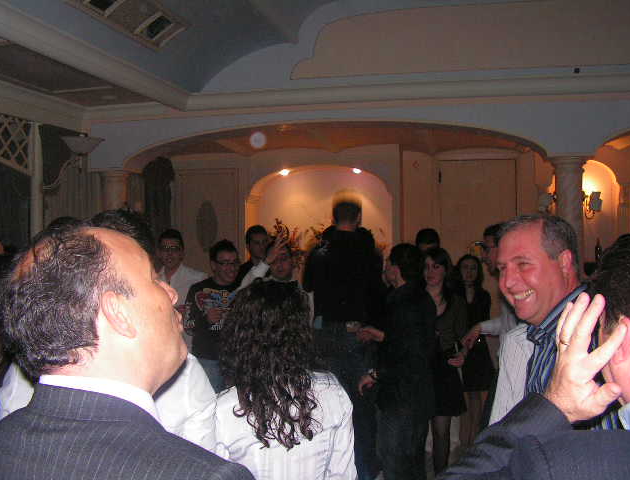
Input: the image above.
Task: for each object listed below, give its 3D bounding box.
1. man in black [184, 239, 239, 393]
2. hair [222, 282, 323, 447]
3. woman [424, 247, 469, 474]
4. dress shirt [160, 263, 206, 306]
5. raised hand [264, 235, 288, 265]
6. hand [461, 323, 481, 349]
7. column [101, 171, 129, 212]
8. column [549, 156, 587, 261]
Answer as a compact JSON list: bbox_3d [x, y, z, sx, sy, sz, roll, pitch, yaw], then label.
[{"bbox_3d":[-0.548,0.849,3.900,0.540,1.730,0.380,0,-2,-12],"label":"man in black"},{"bbox_3d":[-0.139,0.374,2.030,0.290,0.500,0.270,0,-2,3],"label":"hair"},{"bbox_3d":[0.893,0.880,4.700,0.460,1.690,0.330,-1,-2,11],"label":"woman"},{"bbox_3d":[-0.938,0.529,4.350,0.500,0.740,0.280,0,-2,-11],"label":"dress shirt"},{"bbox_3d":[-0.226,0.054,3.800,0.110,0.190,0.080,27,-3,-5],"label":"raised hand"},{"bbox_3d":[0.964,0.588,4.100,0.080,0.170,0.100,35,-5,-17],"label":"hand"},{"bbox_3d":[-2.008,0.551,6.700,0.320,2.500,0.320,0,-2,0],"label":"column"},{"bbox_3d":[2.281,0.510,6.000,0.340,2.500,0.340,0,-2,0],"label":"column"}]

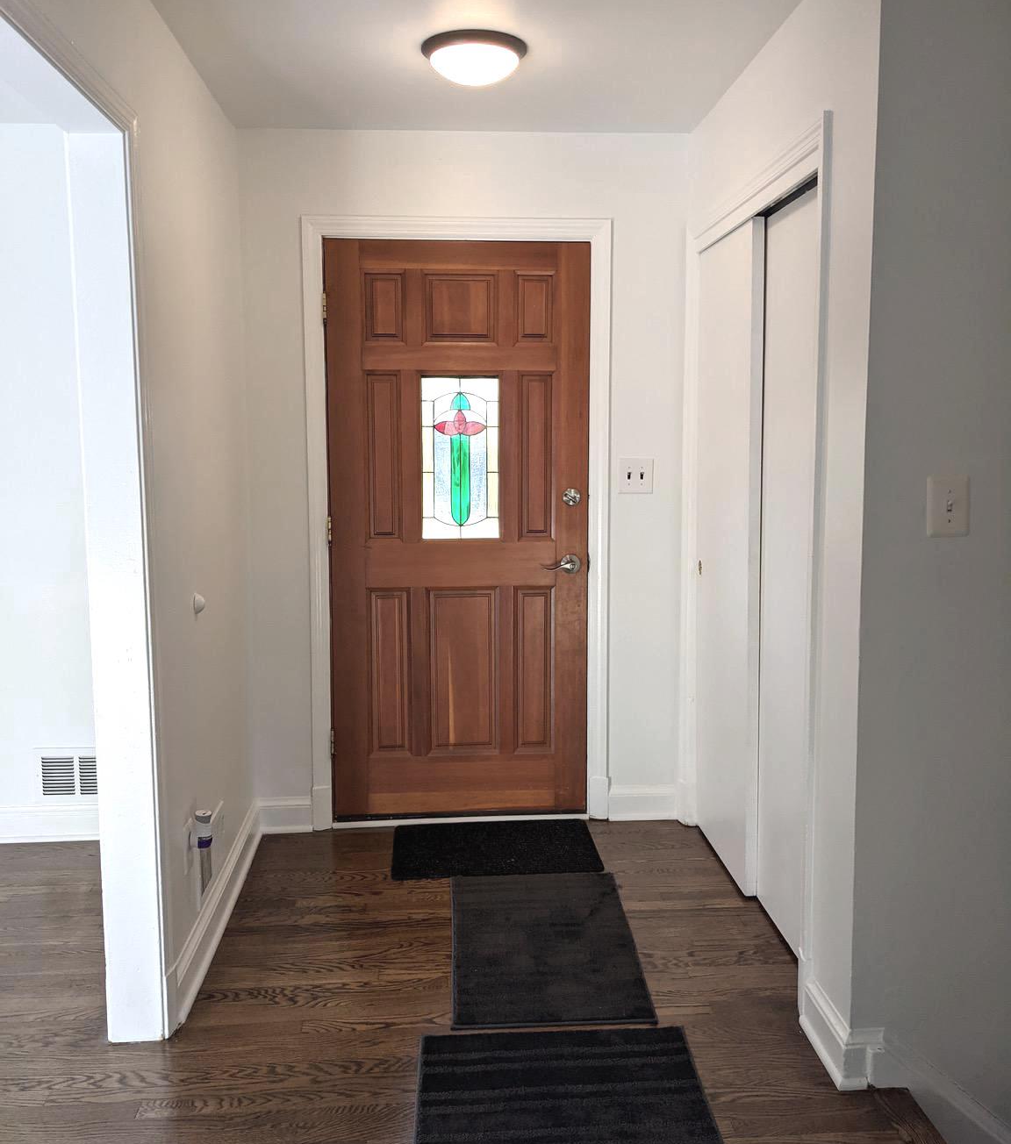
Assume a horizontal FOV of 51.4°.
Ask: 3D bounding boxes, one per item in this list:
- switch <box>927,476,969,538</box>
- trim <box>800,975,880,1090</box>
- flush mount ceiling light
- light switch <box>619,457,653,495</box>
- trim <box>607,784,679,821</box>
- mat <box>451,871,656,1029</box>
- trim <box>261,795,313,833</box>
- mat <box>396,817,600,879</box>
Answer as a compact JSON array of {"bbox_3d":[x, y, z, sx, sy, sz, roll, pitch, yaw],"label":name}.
[{"bbox_3d":[0.880,-0.131,2.087,0.086,0.125,0.014,-1,6,-5],"label":"switch"},{"bbox_3d":[0.735,1.002,2.325,0.100,0.128,0.277,-1,6,-5],"label":"trim"},{"bbox_3d":[-0.083,-1.357,2.828,0.285,0.098,0.285,-1,6,-5],"label":"flush mount ceiling light"},{"bbox_3d":[0.460,-0.337,3.692,0.124,0.126,0.015,-1,6,-5],"label":"light switch"},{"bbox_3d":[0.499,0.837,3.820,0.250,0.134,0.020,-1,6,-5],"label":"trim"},{"bbox_3d":[0.102,1.004,2.877,0.495,0.011,0.880,0,6,-2],"label":"mat"},{"bbox_3d":[-0.774,0.855,3.719,0.178,0.128,0.020,-1,6,-5],"label":"trim"},{"bbox_3d":[-0.033,0.931,3.542,0.676,0.011,0.475,-1,6,-5],"label":"mat"}]

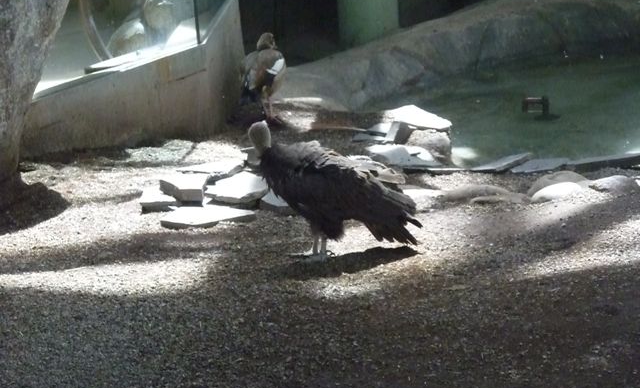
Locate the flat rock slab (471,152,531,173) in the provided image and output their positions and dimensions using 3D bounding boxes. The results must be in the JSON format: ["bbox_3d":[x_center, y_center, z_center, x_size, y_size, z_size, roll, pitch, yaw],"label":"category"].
[{"bbox_3d":[0.816,-0.121,9.075,0.300,0.040,0.110,-17,22,-35],"label":"flat rock slab"}]

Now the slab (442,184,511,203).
[{"bbox_3d":[0.751,0.002,9.877,0.335,0.065,0.170,-6,20,-5],"label":"slab"}]

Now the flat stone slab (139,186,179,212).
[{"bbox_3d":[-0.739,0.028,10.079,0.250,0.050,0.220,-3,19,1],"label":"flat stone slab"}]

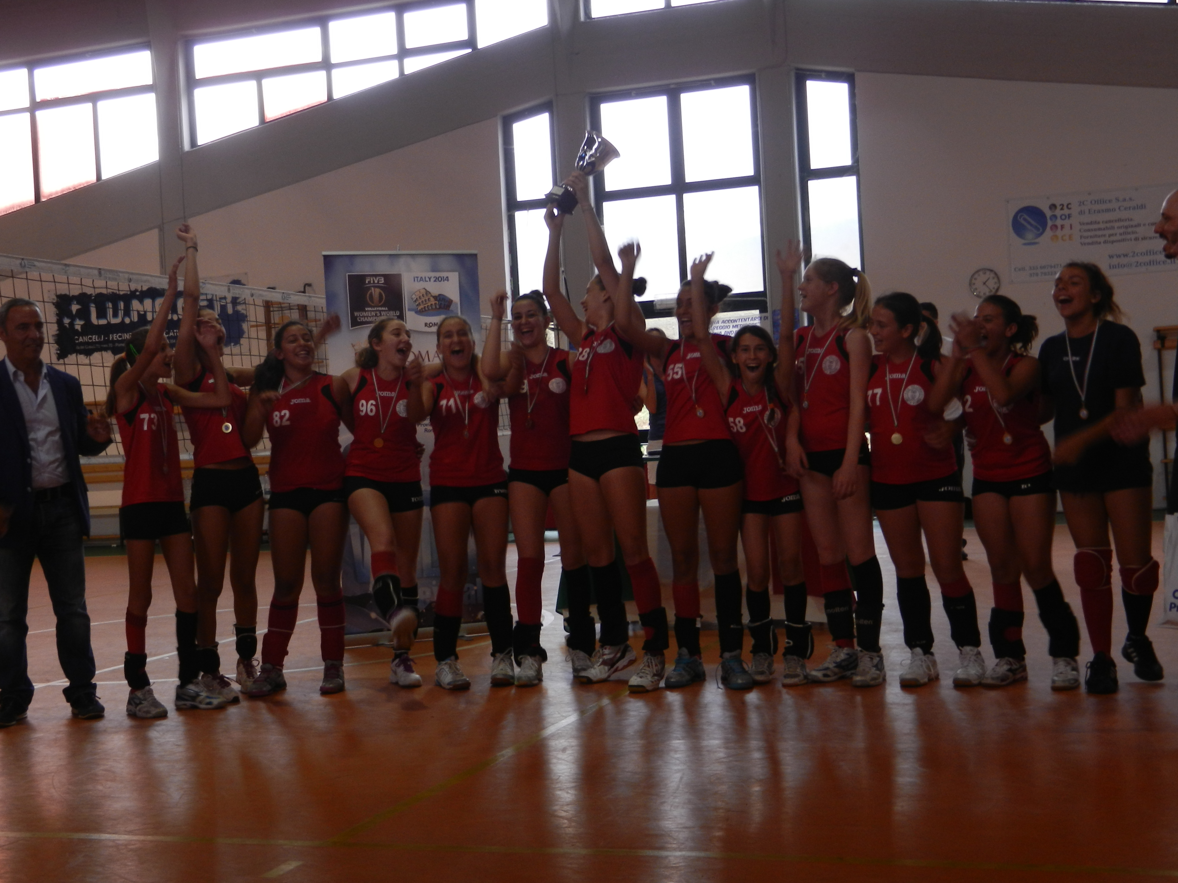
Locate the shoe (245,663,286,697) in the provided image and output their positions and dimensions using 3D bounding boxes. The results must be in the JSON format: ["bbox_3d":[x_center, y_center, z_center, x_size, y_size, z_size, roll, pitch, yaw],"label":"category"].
[{"bbox_3d":[-1.433,1.060,6.791,0.105,0.115,0.270,-3,1,27],"label":"shoe"}]

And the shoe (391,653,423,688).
[{"bbox_3d":[-0.811,1.013,6.767,0.100,0.120,0.260,-3,0,-28],"label":"shoe"}]

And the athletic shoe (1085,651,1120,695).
[{"bbox_3d":[2.016,0.907,6.016,0.108,0.120,0.265,-3,0,24],"label":"athletic shoe"}]

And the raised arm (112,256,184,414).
[{"bbox_3d":[-1.795,-0.462,6.320,0.130,0.660,0.140,23,0,0],"label":"raised arm"}]

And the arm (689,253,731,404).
[{"bbox_3d":[0.511,-0.484,6.415,0.170,0.600,0.150,-3,1,4],"label":"arm"}]

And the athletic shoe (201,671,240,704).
[{"bbox_3d":[-1.592,1.050,6.573,0.100,0.115,0.265,-3,0,-42],"label":"athletic shoe"}]

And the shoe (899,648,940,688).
[{"bbox_3d":[1.378,0.940,6.375,0.105,0.120,0.265,-3,0,35],"label":"shoe"}]

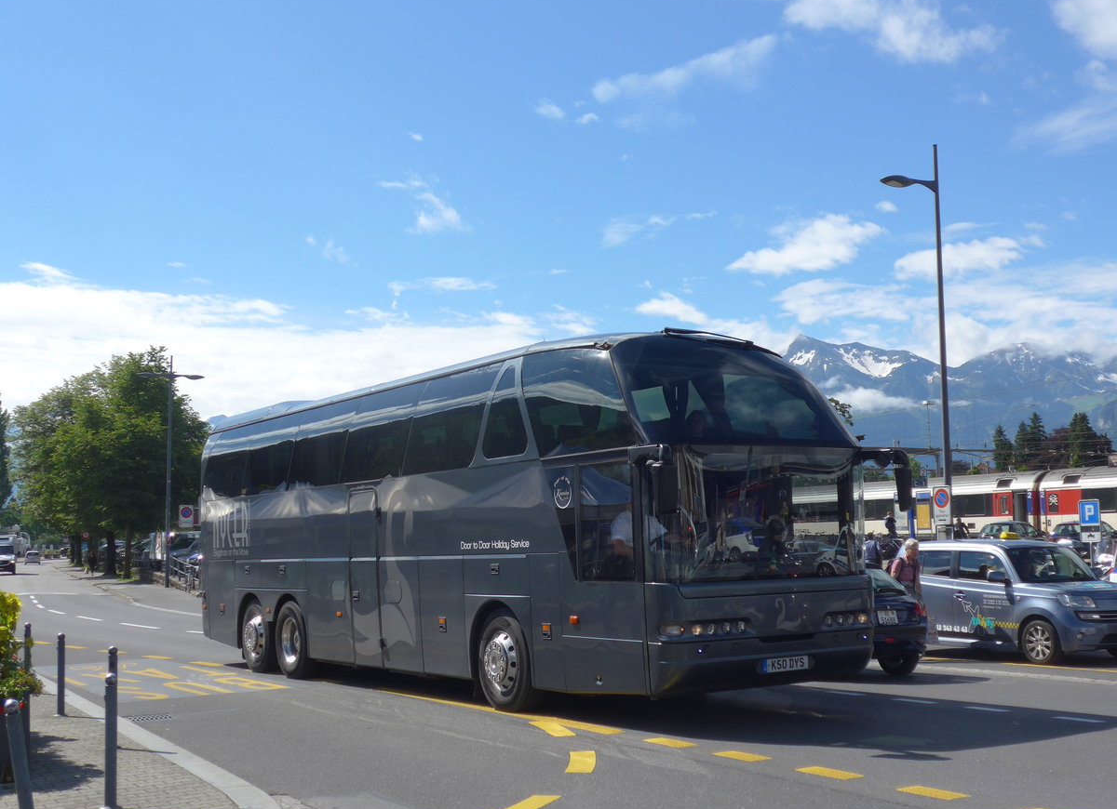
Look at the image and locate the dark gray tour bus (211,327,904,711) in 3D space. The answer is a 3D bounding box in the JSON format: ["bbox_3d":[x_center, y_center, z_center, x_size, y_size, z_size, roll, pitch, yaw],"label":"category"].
[{"bbox_3d":[-1.321,1.661,18.729,2.650,3.980,13.000,3,-7,-33],"label":"dark gray tour bus"}]

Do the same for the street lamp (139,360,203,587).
[{"bbox_3d":[-17.435,2.955,63.549,3.100,10.300,0.320,2,-7,-24],"label":"street lamp"}]

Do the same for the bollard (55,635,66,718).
[{"bbox_3d":[-5.216,2.840,14.896,0.080,0.860,0.080,-1,-6,0],"label":"bollard"}]

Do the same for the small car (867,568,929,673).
[{"bbox_3d":[3.211,2.963,19.528,1.720,1.430,4.250,2,-7,-28],"label":"small car"}]

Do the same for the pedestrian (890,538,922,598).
[{"bbox_3d":[5.009,2.808,20.300,0.520,1.740,0.450,3,-7,-34],"label":"pedestrian"}]

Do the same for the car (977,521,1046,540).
[{"bbox_3d":[20.272,5.935,62.922,1.680,1.470,3.850,4,-8,-38],"label":"car"}]

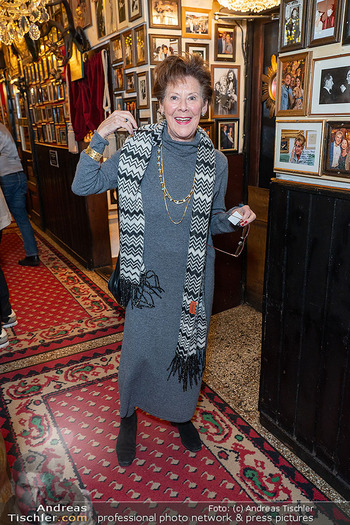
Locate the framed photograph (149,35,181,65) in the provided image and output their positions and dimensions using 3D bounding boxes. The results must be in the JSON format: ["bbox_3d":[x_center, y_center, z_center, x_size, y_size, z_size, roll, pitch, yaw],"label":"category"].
[{"bbox_3d":[-0.062,-1.357,2.704,0.225,0.173,0.022,-12,21,-27],"label":"framed photograph"}]

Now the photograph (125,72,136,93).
[{"bbox_3d":[-0.304,-1.257,2.961,0.022,0.127,0.162,-12,21,-27],"label":"photograph"}]

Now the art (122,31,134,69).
[{"bbox_3d":[-0.305,-1.421,2.839,0.019,0.217,0.159,-11,20,-27],"label":"art"}]

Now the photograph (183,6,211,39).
[{"bbox_3d":[0.138,-1.558,2.757,0.228,0.176,0.022,-12,21,-27],"label":"photograph"}]

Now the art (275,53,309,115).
[{"bbox_3d":[0.463,-0.684,1.647,0.022,0.221,0.156,-11,20,-27],"label":"art"}]

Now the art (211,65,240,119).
[{"bbox_3d":[0.356,-1.206,2.995,0.238,0.344,0.022,-12,21,-27],"label":"art"}]

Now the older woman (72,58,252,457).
[{"bbox_3d":[-0.048,0.077,1.709,0.680,1.650,0.410,-2,18,0],"label":"older woman"}]

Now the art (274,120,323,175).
[{"bbox_3d":[0.478,-0.445,1.631,0.022,0.196,0.246,-12,21,-27],"label":"art"}]

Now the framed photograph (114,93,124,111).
[{"bbox_3d":[-0.414,-1.185,3.201,0.022,0.169,0.177,-12,21,-27],"label":"framed photograph"}]

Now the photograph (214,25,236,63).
[{"bbox_3d":[0.338,-1.499,2.893,0.171,0.224,0.022,-12,21,-27],"label":"photograph"}]

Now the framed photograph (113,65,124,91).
[{"bbox_3d":[-0.402,-1.329,3.059,0.019,0.161,0.197,-11,20,-27],"label":"framed photograph"}]

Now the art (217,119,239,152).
[{"bbox_3d":[0.375,-0.891,2.993,0.182,0.230,0.022,-11,20,-27],"label":"art"}]

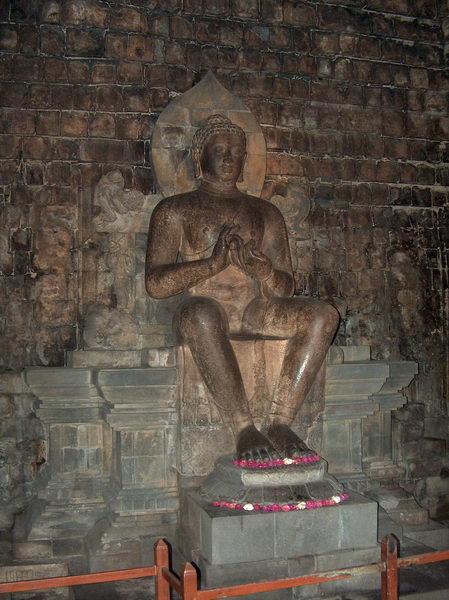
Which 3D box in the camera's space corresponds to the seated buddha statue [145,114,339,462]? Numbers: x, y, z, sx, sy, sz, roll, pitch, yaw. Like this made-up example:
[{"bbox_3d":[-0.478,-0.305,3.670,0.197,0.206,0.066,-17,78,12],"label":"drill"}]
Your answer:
[{"bbox_3d":[0.120,-0.244,4.950,1.320,2.614,1.420,0,0,-18],"label":"seated buddha statue"}]

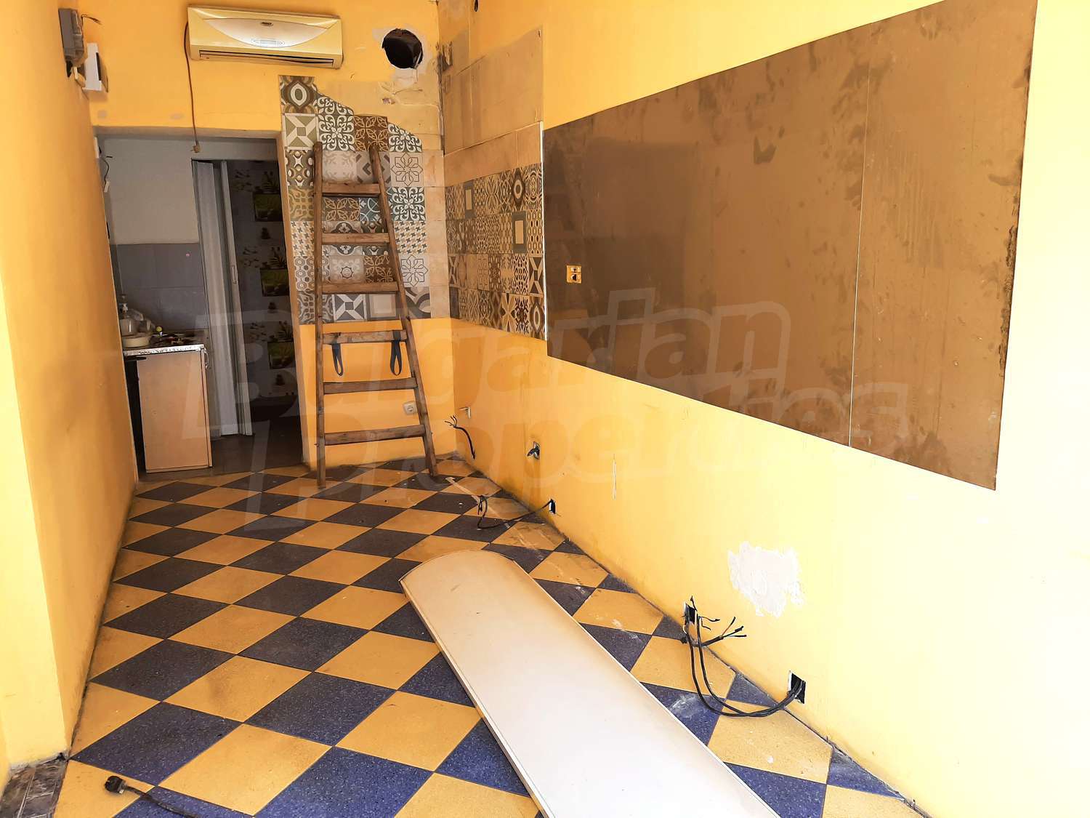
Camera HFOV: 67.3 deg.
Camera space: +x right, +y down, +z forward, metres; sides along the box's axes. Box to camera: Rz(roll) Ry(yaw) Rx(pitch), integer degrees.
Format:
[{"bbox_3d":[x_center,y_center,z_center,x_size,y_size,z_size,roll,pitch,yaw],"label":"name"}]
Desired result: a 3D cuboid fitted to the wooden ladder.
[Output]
[{"bbox_3d":[-1.048,-0.555,4.729,0.665,1.930,0.085,-5,1,-22],"label":"wooden ladder"}]

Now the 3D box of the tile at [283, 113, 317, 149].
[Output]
[{"bbox_3d":[-1.381,-1.568,4.646,0.198,0.198,0.010,-6,13,-21],"label":"tile"}]

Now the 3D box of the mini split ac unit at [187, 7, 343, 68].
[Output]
[{"bbox_3d":[-1.495,-1.990,4.422,0.777,0.254,0.185,-6,13,-21],"label":"mini split ac unit"}]

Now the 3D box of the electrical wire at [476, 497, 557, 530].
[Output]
[{"bbox_3d":[-0.151,0.485,3.856,0.327,0.148,0.198,-6,13,-21],"label":"electrical wire"}]

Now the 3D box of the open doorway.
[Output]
[{"bbox_3d":[-1.937,-0.568,4.735,0.940,1.955,0.200,-5,11,-22],"label":"open doorway"}]

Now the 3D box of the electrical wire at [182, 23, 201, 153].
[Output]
[{"bbox_3d":[-1.896,-1.710,4.382,0.045,0.661,0.040,-6,13,-21],"label":"electrical wire"}]

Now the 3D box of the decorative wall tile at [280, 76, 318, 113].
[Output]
[{"bbox_3d":[-1.386,-1.762,4.606,0.198,0.198,0.010,-6,13,-21],"label":"decorative wall tile"}]

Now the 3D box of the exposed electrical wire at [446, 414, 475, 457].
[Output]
[{"bbox_3d":[-0.508,0.173,4.888,0.155,0.270,0.090,-5,11,-22],"label":"exposed electrical wire"}]

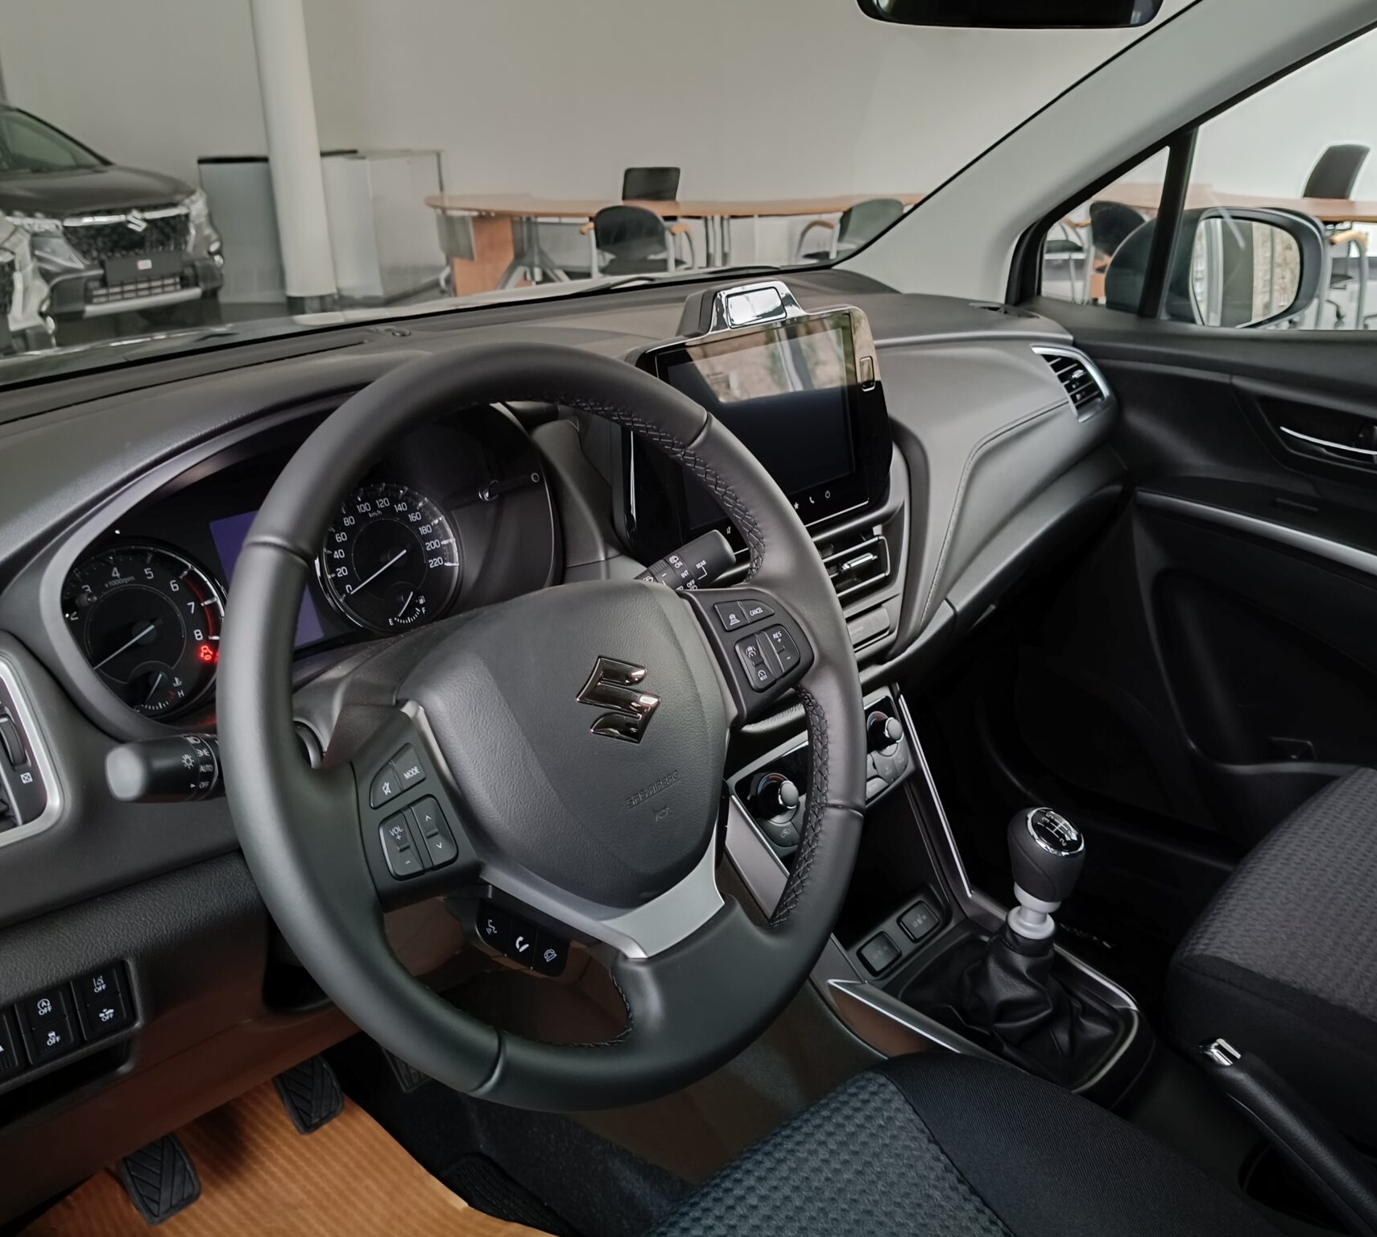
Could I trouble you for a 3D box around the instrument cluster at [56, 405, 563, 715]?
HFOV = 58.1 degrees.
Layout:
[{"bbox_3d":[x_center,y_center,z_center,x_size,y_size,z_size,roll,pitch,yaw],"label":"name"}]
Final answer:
[{"bbox_3d":[-0.245,-0.033,0.791,0.310,0.155,0.090,-23,11,-42],"label":"instrument cluster"}]

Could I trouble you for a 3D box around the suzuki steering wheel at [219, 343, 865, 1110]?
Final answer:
[{"bbox_3d":[-0.056,0.047,0.621,0.370,0.370,0.090,-26,5,-41],"label":"suzuki steering wheel"}]

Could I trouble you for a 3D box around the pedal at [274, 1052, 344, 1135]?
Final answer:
[{"bbox_3d":[-0.345,0.430,1.128,0.054,0.062,0.022,-23,1,-42],"label":"pedal"}]

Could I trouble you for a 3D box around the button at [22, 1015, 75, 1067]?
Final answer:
[{"bbox_3d":[-0.319,0.208,0.617,0.022,0.017,0.010,-19,24,-36],"label":"button"}]

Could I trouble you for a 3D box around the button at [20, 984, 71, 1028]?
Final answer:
[{"bbox_3d":[-0.319,0.191,0.612,0.022,0.017,0.010,-19,24,-36],"label":"button"}]

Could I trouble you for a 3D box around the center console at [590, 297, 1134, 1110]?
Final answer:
[{"bbox_3d":[0.163,0.054,0.910,0.420,0.560,0.290,19,29,40],"label":"center console"}]

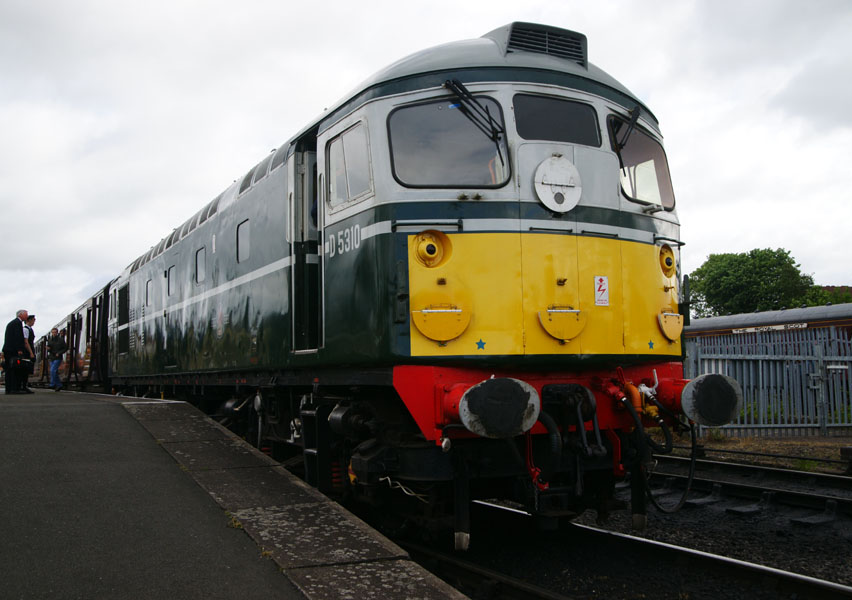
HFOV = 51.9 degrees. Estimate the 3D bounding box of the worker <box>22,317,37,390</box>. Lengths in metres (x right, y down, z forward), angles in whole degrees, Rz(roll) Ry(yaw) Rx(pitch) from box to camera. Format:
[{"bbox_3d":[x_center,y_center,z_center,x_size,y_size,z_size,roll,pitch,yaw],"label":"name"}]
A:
[{"bbox_3d":[-8.769,1.169,19.300,0.400,1.710,0.500,1,-6,-27],"label":"worker"}]

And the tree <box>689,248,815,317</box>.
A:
[{"bbox_3d":[20.834,1.440,56.000,7.800,9.500,7.800,-3,-5,20],"label":"tree"}]

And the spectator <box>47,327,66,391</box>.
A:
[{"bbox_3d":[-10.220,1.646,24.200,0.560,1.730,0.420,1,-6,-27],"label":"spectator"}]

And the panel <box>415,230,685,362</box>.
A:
[{"bbox_3d":[0.988,-0.030,6.175,2.360,0.860,0.240,1,-6,-27],"label":"panel"}]

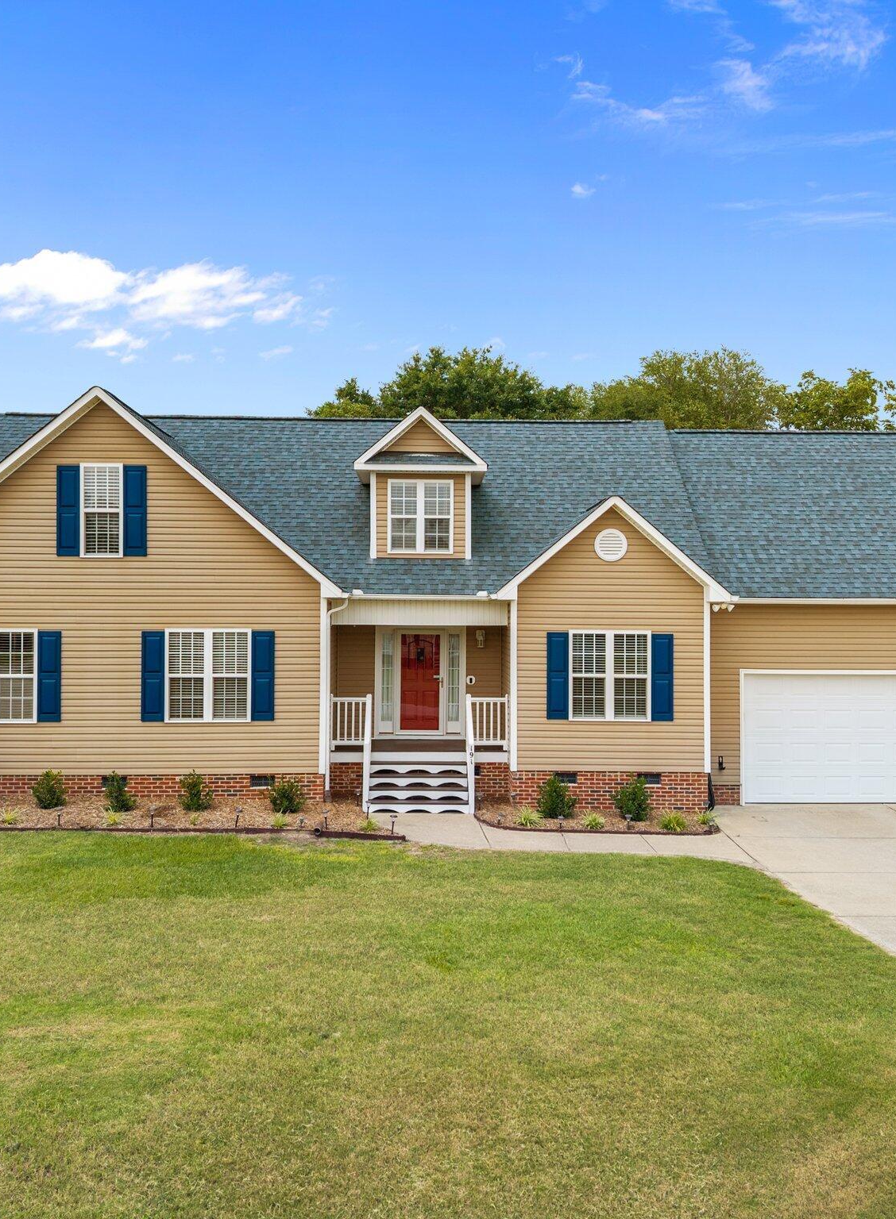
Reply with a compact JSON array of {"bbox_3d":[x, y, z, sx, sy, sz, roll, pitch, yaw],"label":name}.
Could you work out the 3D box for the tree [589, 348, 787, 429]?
[{"bbox_3d":[9.550,-3.750,45.000,8.500,13.500,8.500,0,0,-2],"label":"tree"}]

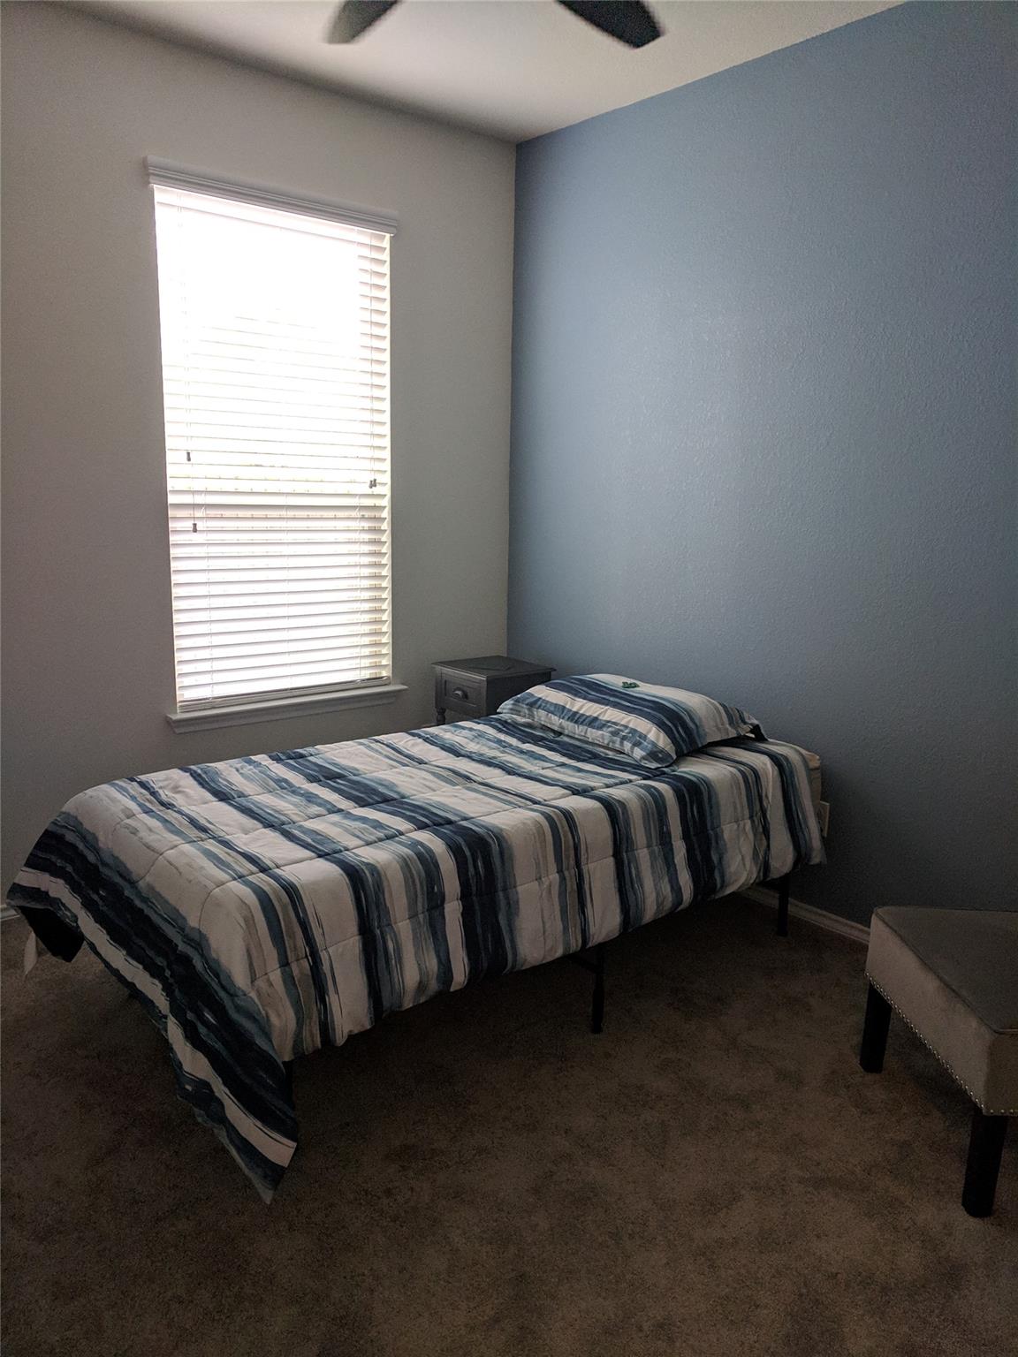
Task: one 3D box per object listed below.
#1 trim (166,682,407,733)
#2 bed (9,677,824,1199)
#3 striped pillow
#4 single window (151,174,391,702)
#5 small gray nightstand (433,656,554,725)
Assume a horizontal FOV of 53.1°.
[{"bbox_3d":[-0.796,0.105,3.798,0.980,0.078,0.083,-8,13,-40],"label":"trim"},{"bbox_3d":[-0.113,0.483,2.900,2.120,0.515,1.190,-8,13,-40],"label":"bed"},{"bbox_3d":[0.395,0.094,3.305,0.530,0.165,0.760,-8,13,-40],"label":"striped pillow"},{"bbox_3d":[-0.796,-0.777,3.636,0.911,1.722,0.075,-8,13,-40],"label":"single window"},{"bbox_3d":[-0.065,0.284,4.219,0.362,0.680,0.373,-8,13,-40],"label":"small gray nightstand"}]

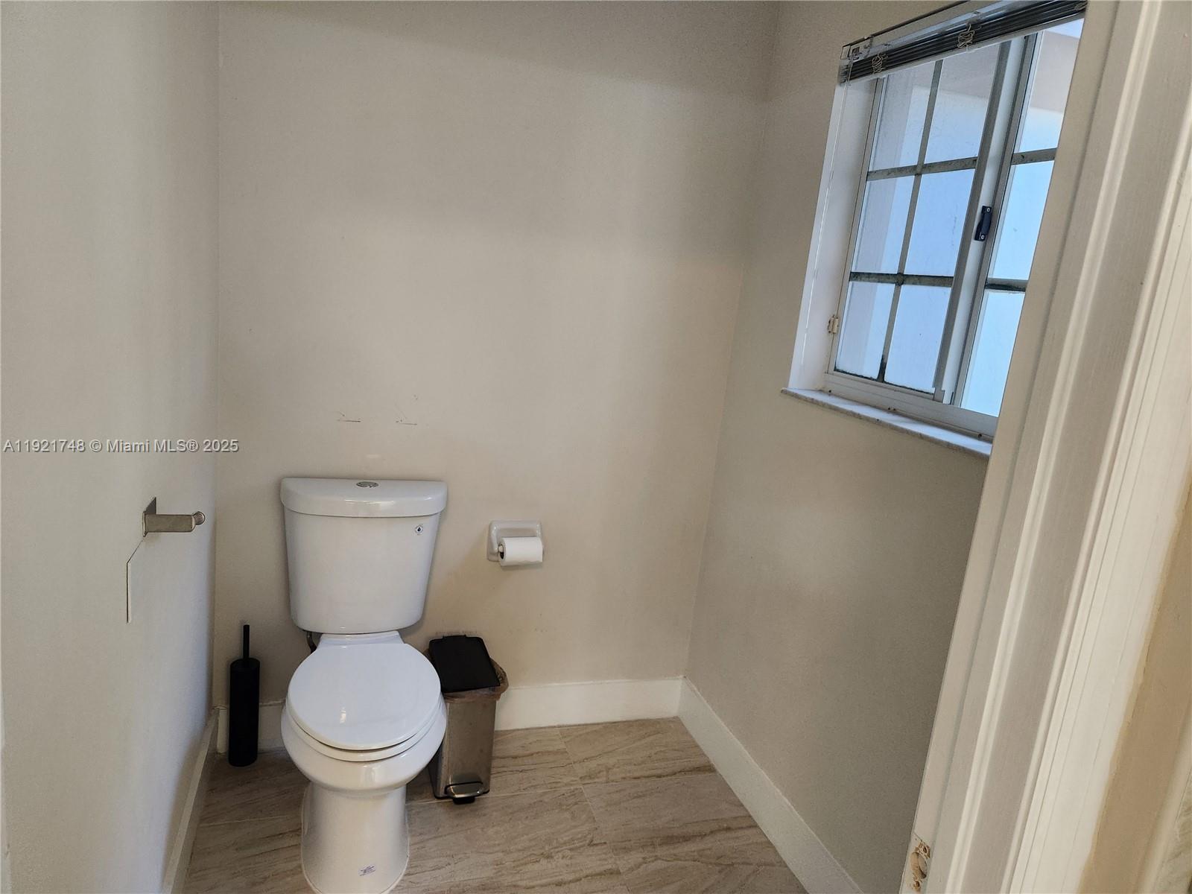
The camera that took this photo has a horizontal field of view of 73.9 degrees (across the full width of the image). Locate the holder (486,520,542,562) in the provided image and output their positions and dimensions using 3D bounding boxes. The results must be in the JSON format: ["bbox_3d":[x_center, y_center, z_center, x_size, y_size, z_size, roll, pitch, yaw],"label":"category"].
[{"bbox_3d":[-0.226,0.280,2.248,0.152,0.122,0.090,2,12,-18],"label":"holder"}]

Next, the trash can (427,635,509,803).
[{"bbox_3d":[-0.366,0.733,2.165,0.161,0.332,0.302,1,13,-22],"label":"trash can"}]

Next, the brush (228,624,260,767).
[{"bbox_3d":[-0.933,0.654,2.102,0.072,0.392,0.072,2,12,-18],"label":"brush"}]

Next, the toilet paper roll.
[{"bbox_3d":[-0.209,0.291,2.220,0.106,0.082,0.082,2,12,-18],"label":"toilet paper roll"}]

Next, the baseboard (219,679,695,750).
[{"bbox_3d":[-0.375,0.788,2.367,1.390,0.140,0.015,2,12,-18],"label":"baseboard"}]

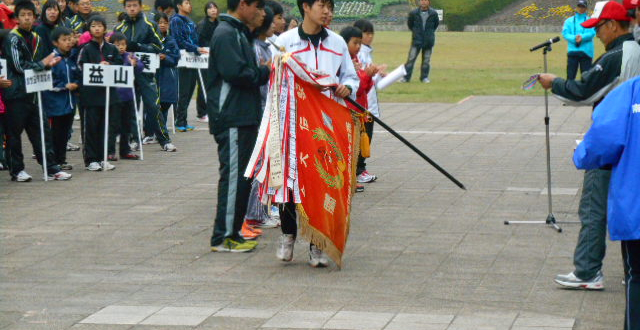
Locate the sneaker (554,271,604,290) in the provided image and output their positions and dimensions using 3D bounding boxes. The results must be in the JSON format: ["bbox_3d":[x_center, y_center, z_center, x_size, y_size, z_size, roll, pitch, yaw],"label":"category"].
[{"bbox_3d":[1.447,0.628,12.466,0.280,0.105,0.105,1,4,7],"label":"sneaker"}]

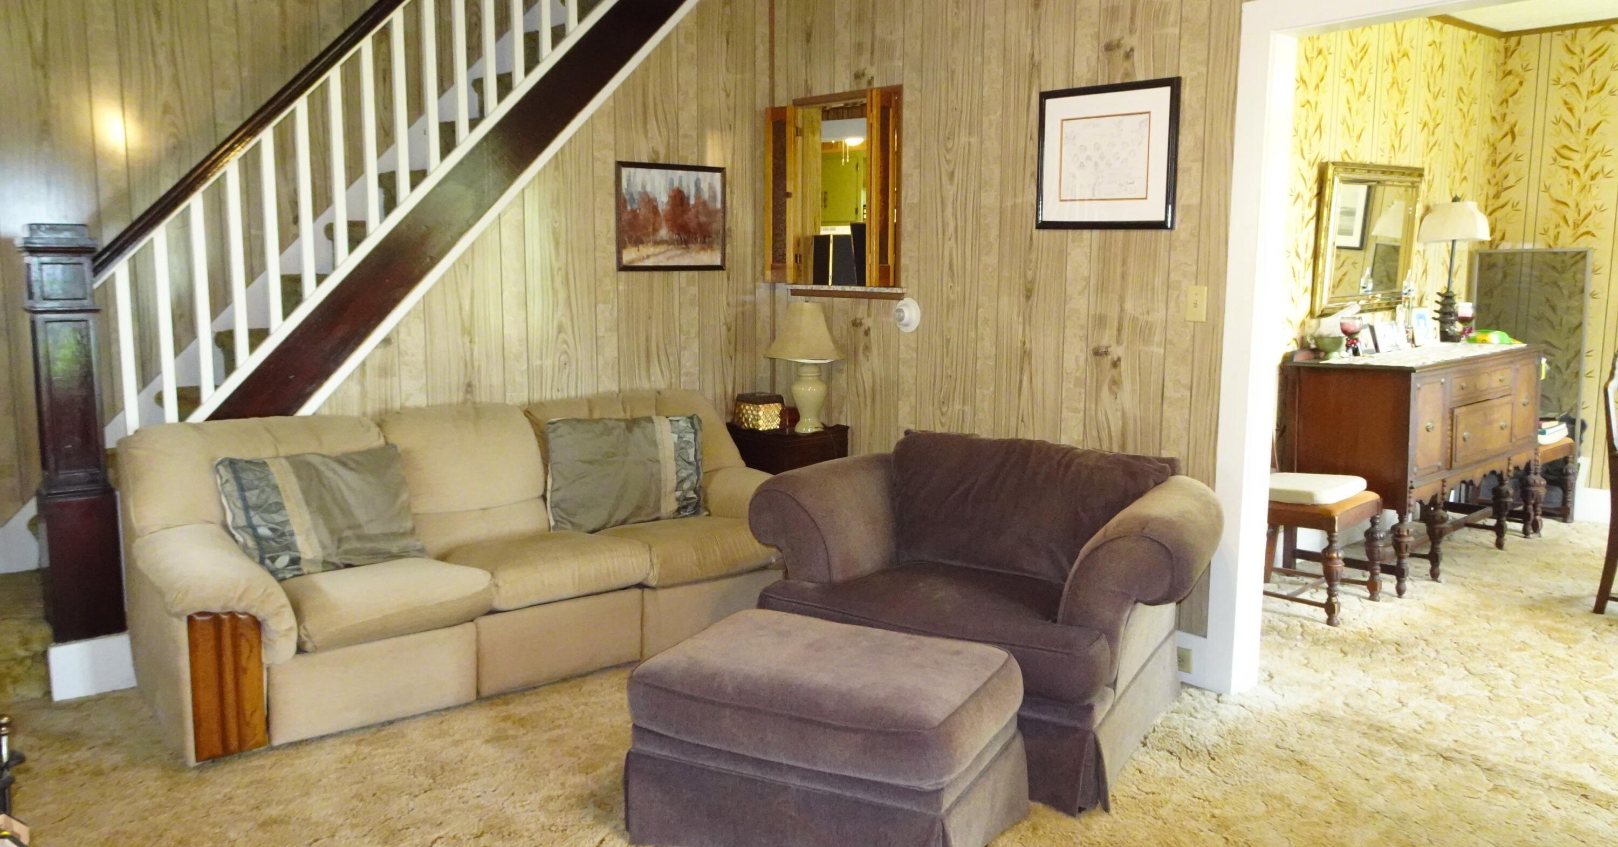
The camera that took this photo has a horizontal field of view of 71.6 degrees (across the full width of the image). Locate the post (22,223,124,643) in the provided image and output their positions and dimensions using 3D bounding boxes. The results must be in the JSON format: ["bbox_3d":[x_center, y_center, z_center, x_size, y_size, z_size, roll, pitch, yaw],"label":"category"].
[{"bbox_3d":[-2.260,0.031,3.430,0.205,1.250,0.200,-7,11,-39],"label":"post"}]

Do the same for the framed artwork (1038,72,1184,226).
[{"bbox_3d":[0.973,-0.872,3.691,0.028,0.465,0.550,-7,11,-39],"label":"framed artwork"}]

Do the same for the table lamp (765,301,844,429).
[{"bbox_3d":[-0.009,-0.243,4.700,0.335,0.565,0.335,0,8,0],"label":"table lamp"}]

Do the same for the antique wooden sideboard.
[{"bbox_3d":[2.792,0.147,5.101,1.540,0.950,0.480,-7,11,-39],"label":"antique wooden sideboard"}]

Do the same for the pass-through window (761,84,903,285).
[{"bbox_3d":[0.088,-0.968,4.640,0.190,0.800,0.710,-7,11,-39],"label":"pass-through window"}]

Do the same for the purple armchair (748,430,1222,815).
[{"bbox_3d":[0.472,0.473,3.321,1.220,0.790,0.970,4,9,27],"label":"purple armchair"}]

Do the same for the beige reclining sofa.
[{"bbox_3d":[-1.066,0.363,3.896,2.180,0.830,0.870,-7,11,-39],"label":"beige reclining sofa"}]

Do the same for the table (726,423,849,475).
[{"bbox_3d":[-0.103,0.324,4.868,0.330,0.640,0.450,-7,11,-39],"label":"table"}]

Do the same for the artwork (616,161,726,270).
[{"bbox_3d":[-0.570,-0.865,4.726,0.545,0.440,0.030,-7,11,-39],"label":"artwork"}]

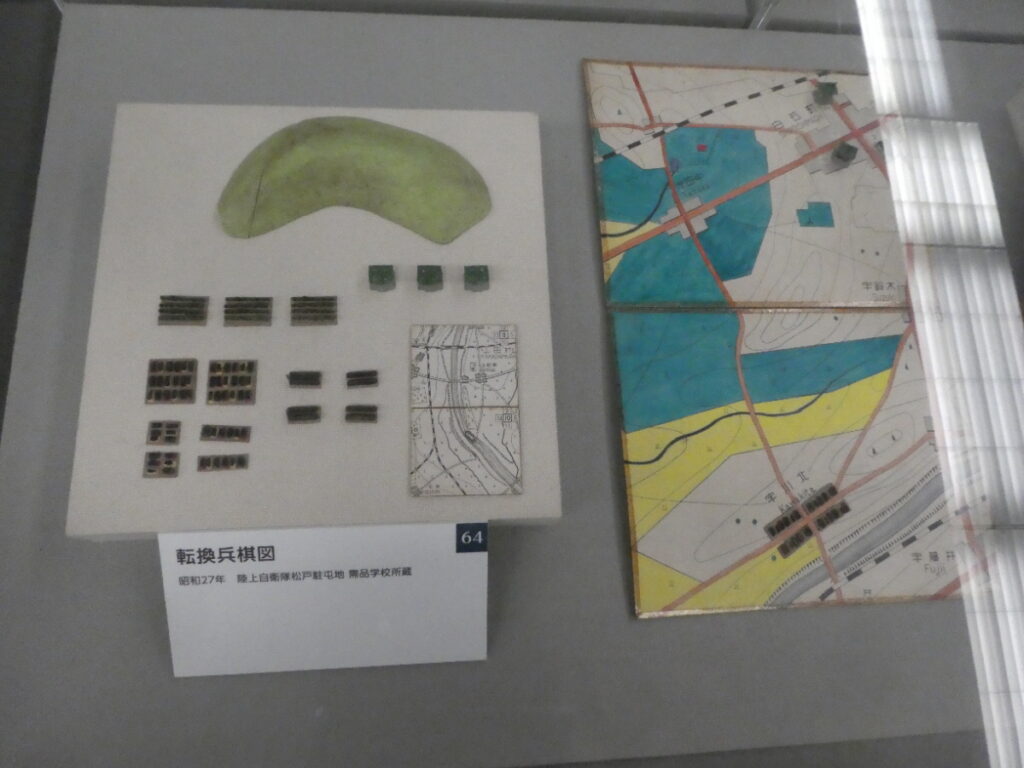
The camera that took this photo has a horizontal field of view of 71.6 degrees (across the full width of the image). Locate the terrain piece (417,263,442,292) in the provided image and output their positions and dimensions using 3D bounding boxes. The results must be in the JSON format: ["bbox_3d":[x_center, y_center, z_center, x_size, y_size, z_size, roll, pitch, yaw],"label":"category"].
[{"bbox_3d":[-0.056,-0.072,0.483,0.017,0.012,0.014,-2,75,-6],"label":"terrain piece"}]

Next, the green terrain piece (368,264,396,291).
[{"bbox_3d":[-0.088,-0.072,0.480,0.017,0.012,0.014,-3,75,-6],"label":"green terrain piece"}]

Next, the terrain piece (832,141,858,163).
[{"bbox_3d":[0.279,-0.191,0.592,0.015,0.011,0.015,24,74,1],"label":"terrain piece"}]

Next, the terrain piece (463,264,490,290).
[{"bbox_3d":[-0.024,-0.073,0.487,0.017,0.012,0.014,-2,75,-6],"label":"terrain piece"}]

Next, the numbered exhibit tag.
[{"bbox_3d":[-0.116,0.138,0.455,0.200,0.004,0.100,-1,104,-6],"label":"numbered exhibit tag"}]

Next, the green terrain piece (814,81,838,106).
[{"bbox_3d":[0.268,-0.248,0.606,0.016,0.012,0.014,-3,75,-6],"label":"green terrain piece"}]

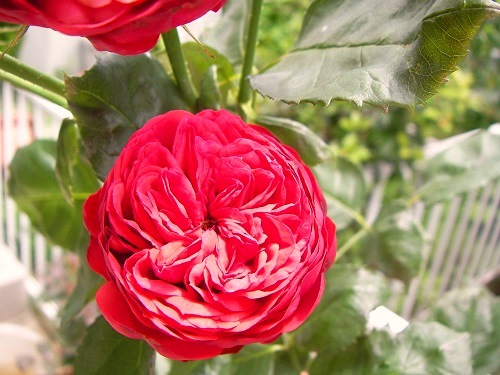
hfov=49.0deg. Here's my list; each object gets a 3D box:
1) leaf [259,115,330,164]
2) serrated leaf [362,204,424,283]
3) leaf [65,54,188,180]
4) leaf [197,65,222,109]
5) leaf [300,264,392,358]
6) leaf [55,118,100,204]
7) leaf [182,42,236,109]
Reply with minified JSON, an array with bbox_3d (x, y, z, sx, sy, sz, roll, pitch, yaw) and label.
[{"bbox_3d":[0.023,-0.025,0.285,0.042,0.022,0.022,26,68,1],"label":"leaf"},{"bbox_3d":[0.093,0.036,0.355,0.041,0.050,0.022,12,-23,-5],"label":"serrated leaf"},{"bbox_3d":[-0.058,-0.032,0.262,0.068,0.060,0.020,29,-17,13],"label":"leaf"},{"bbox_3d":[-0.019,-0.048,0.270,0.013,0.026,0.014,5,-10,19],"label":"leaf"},{"bbox_3d":[0.052,0.070,0.315,0.057,0.022,0.054,13,62,-3],"label":"leaf"},{"bbox_3d":[-0.088,-0.013,0.285,0.023,0.045,0.018,4,-11,13],"label":"leaf"},{"bbox_3d":[-0.022,-0.058,0.290,0.034,0.037,0.016,6,-15,-4],"label":"leaf"}]

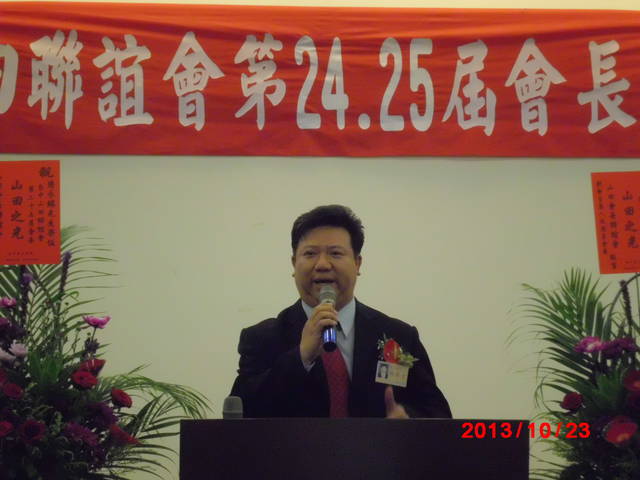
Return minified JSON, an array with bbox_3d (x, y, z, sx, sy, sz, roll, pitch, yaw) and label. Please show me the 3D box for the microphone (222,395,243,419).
[{"bbox_3d":[-0.214,0.469,3.971,0.050,0.170,0.050,0,-6,0],"label":"microphone"}]

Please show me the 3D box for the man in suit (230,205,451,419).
[{"bbox_3d":[0.055,0.759,4.120,0.590,1.720,0.420,0,-6,4],"label":"man in suit"}]

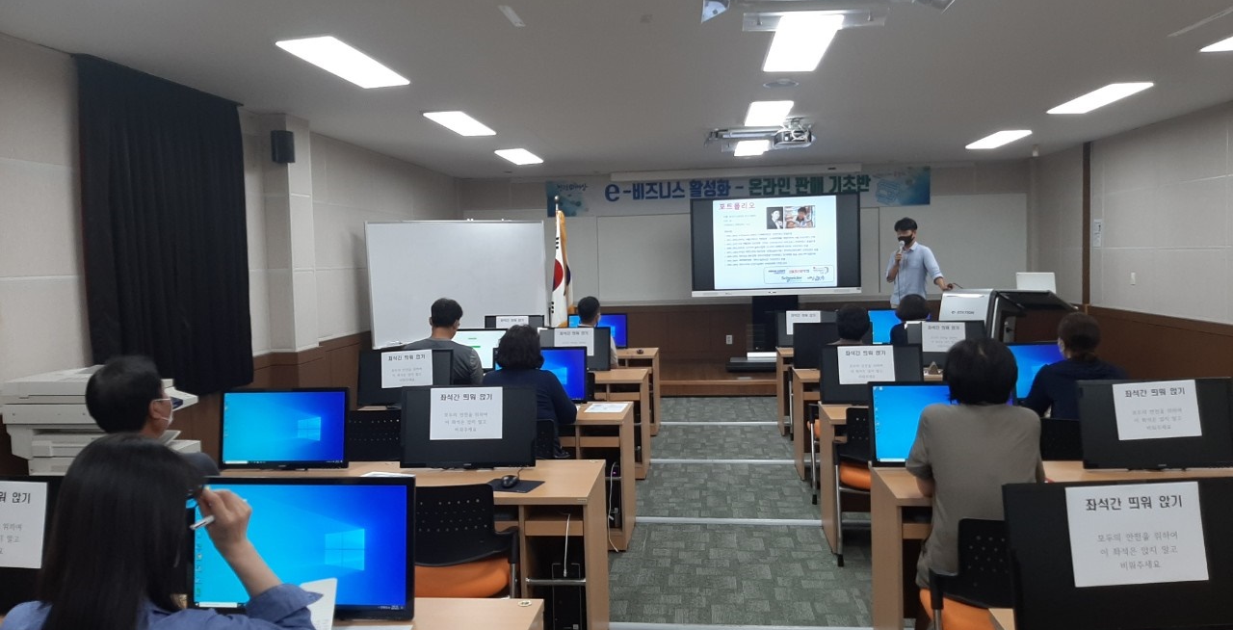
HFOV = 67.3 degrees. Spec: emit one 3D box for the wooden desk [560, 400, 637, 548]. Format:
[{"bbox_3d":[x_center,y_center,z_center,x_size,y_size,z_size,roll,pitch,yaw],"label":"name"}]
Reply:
[{"bbox_3d":[-0.726,0.905,5.295,1.620,0.700,0.600,-1,4,5],"label":"wooden desk"}]

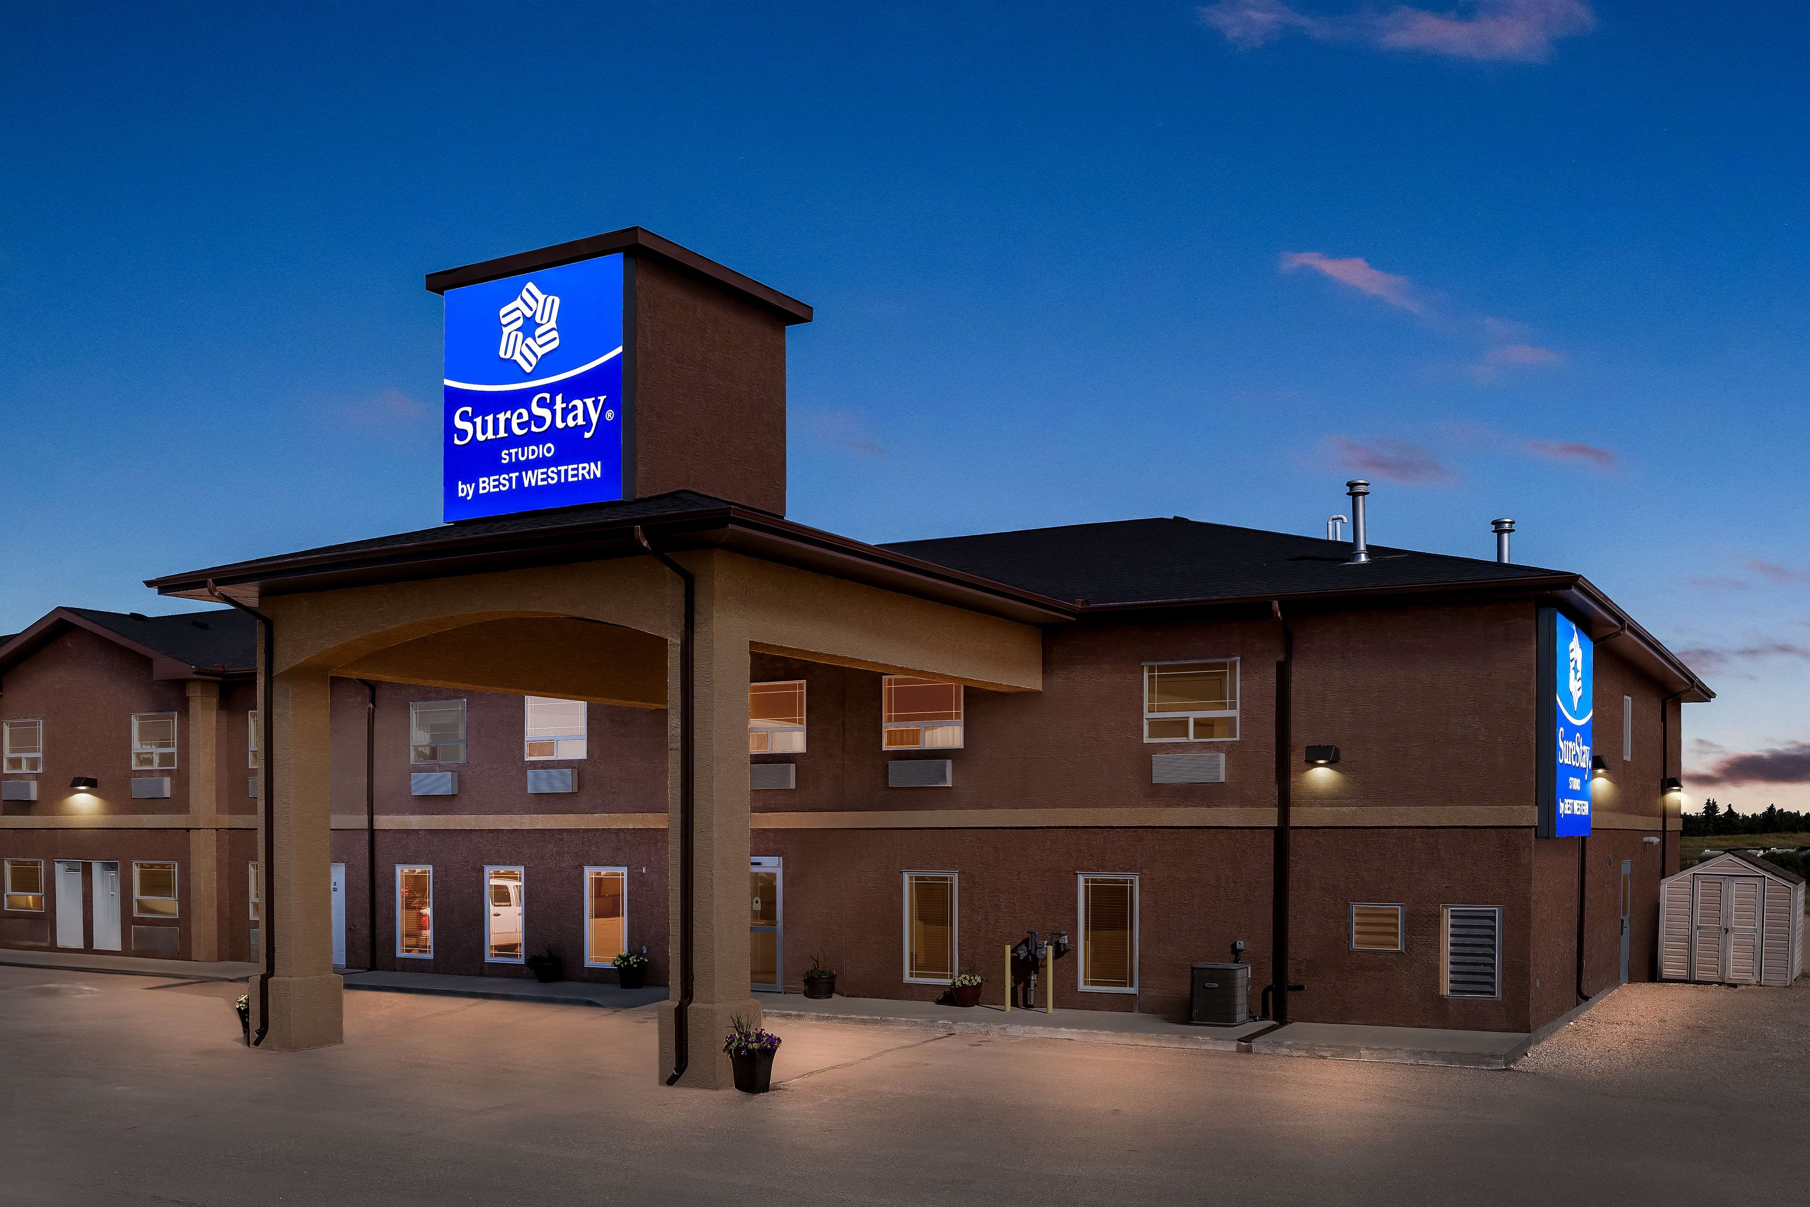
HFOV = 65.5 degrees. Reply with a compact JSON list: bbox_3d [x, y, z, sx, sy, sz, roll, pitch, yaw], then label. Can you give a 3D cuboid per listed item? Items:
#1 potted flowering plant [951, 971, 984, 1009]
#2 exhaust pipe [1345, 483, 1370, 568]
[{"bbox_3d":[0.942,5.840,21.300,0.480,0.540,0.480,0,-5,0],"label":"potted flowering plant"},{"bbox_3d":[6.922,-1.232,21.500,0.360,1.290,0.360,-2,-4,26],"label":"exhaust pipe"}]

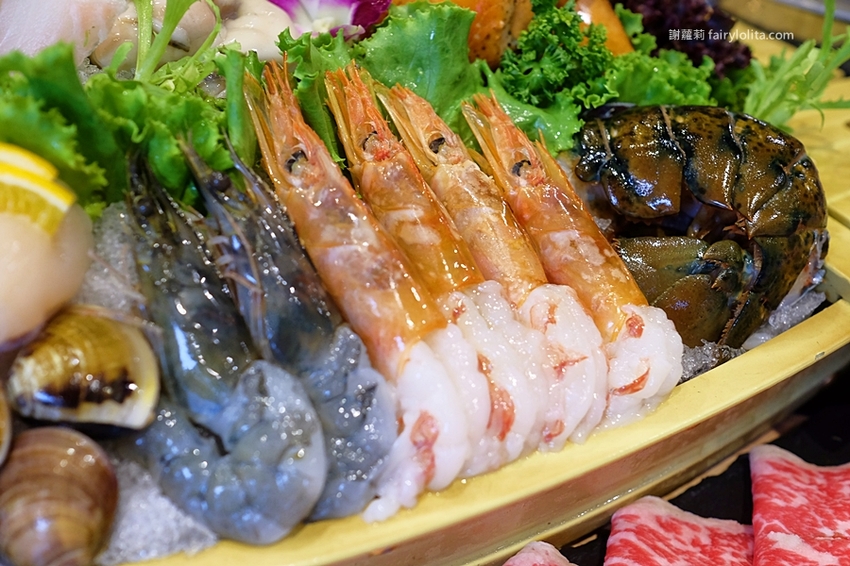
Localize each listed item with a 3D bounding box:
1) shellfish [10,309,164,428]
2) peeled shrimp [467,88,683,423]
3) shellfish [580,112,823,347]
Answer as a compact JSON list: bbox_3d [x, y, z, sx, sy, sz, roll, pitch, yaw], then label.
[{"bbox_3d":[-0.109,0.027,0.264,0.047,0.033,0.044,0,35,0],"label":"shellfish"},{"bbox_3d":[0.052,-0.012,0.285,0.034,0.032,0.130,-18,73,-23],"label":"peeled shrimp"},{"bbox_3d":[0.103,-0.021,0.312,0.090,0.060,0.070,0,35,0],"label":"shellfish"}]

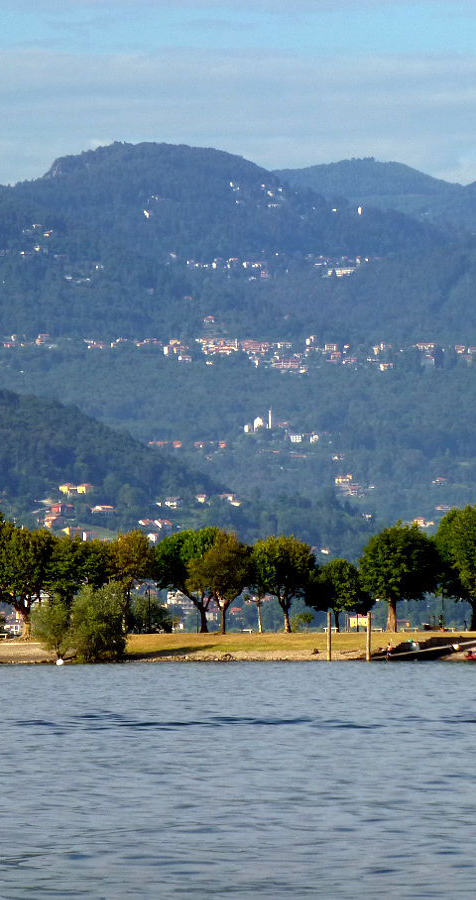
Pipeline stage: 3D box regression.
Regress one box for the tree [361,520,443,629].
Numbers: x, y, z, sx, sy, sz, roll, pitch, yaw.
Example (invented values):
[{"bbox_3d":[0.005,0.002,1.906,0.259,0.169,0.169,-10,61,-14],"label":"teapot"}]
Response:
[{"bbox_3d":[16.990,13.330,638.000,8.570,11.500,8.570,0,-2,0],"label":"tree"}]

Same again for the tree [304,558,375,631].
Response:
[{"bbox_3d":[10.481,15.076,630.000,6.815,7.951,6.800,0,-2,0],"label":"tree"}]

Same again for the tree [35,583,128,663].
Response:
[{"bbox_3d":[-15.743,17.034,606.000,9.535,8.145,8.000,0,-2,0],"label":"tree"}]

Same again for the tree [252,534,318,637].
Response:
[{"bbox_3d":[4.712,13.829,625.000,6.659,10.141,6.800,0,-2,0],"label":"tree"}]

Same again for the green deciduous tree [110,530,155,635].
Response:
[{"bbox_3d":[-10.940,13.780,642.000,4.950,10.840,5.440,0,-2,0],"label":"green deciduous tree"}]

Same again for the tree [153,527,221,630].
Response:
[{"bbox_3d":[-5.040,13.810,648.000,7.650,11.150,7.650,0,-2,0],"label":"tree"}]

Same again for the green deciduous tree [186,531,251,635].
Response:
[{"bbox_3d":[-2.100,13.900,640.000,6.820,10.910,6.820,0,-2,0],"label":"green deciduous tree"}]

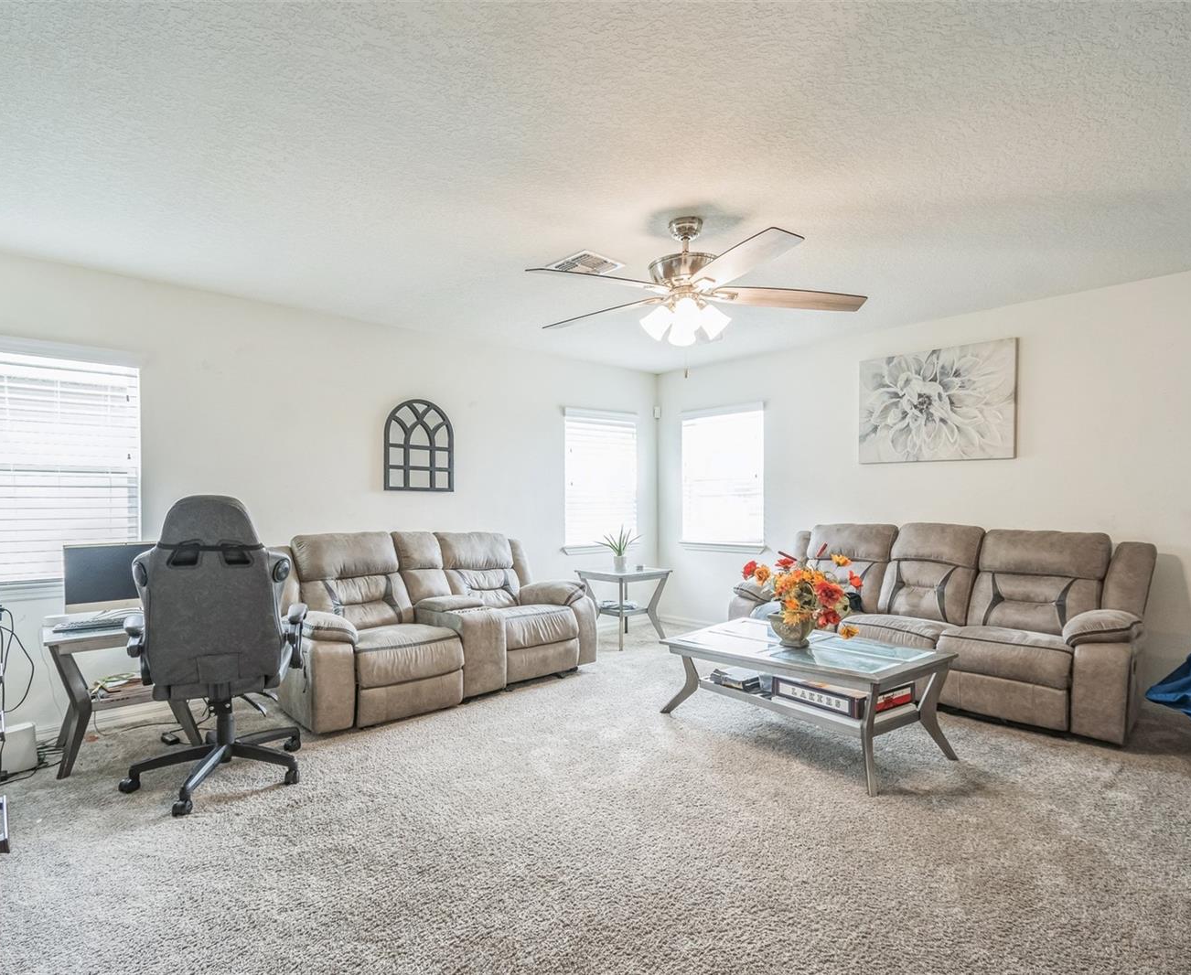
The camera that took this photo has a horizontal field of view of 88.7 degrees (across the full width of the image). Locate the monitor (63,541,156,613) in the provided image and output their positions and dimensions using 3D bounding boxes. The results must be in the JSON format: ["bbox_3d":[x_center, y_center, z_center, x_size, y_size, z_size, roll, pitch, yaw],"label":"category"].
[{"bbox_3d":[-2.351,0.467,3.097,0.535,0.381,0.168,0,0,-42],"label":"monitor"}]

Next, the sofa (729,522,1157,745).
[{"bbox_3d":[2.017,0.773,3.938,0.826,1.064,2.258,0,0,-42],"label":"sofa"}]

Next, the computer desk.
[{"bbox_3d":[-2.318,0.996,3.035,0.645,0.639,0.503,0,0,-42],"label":"computer desk"}]

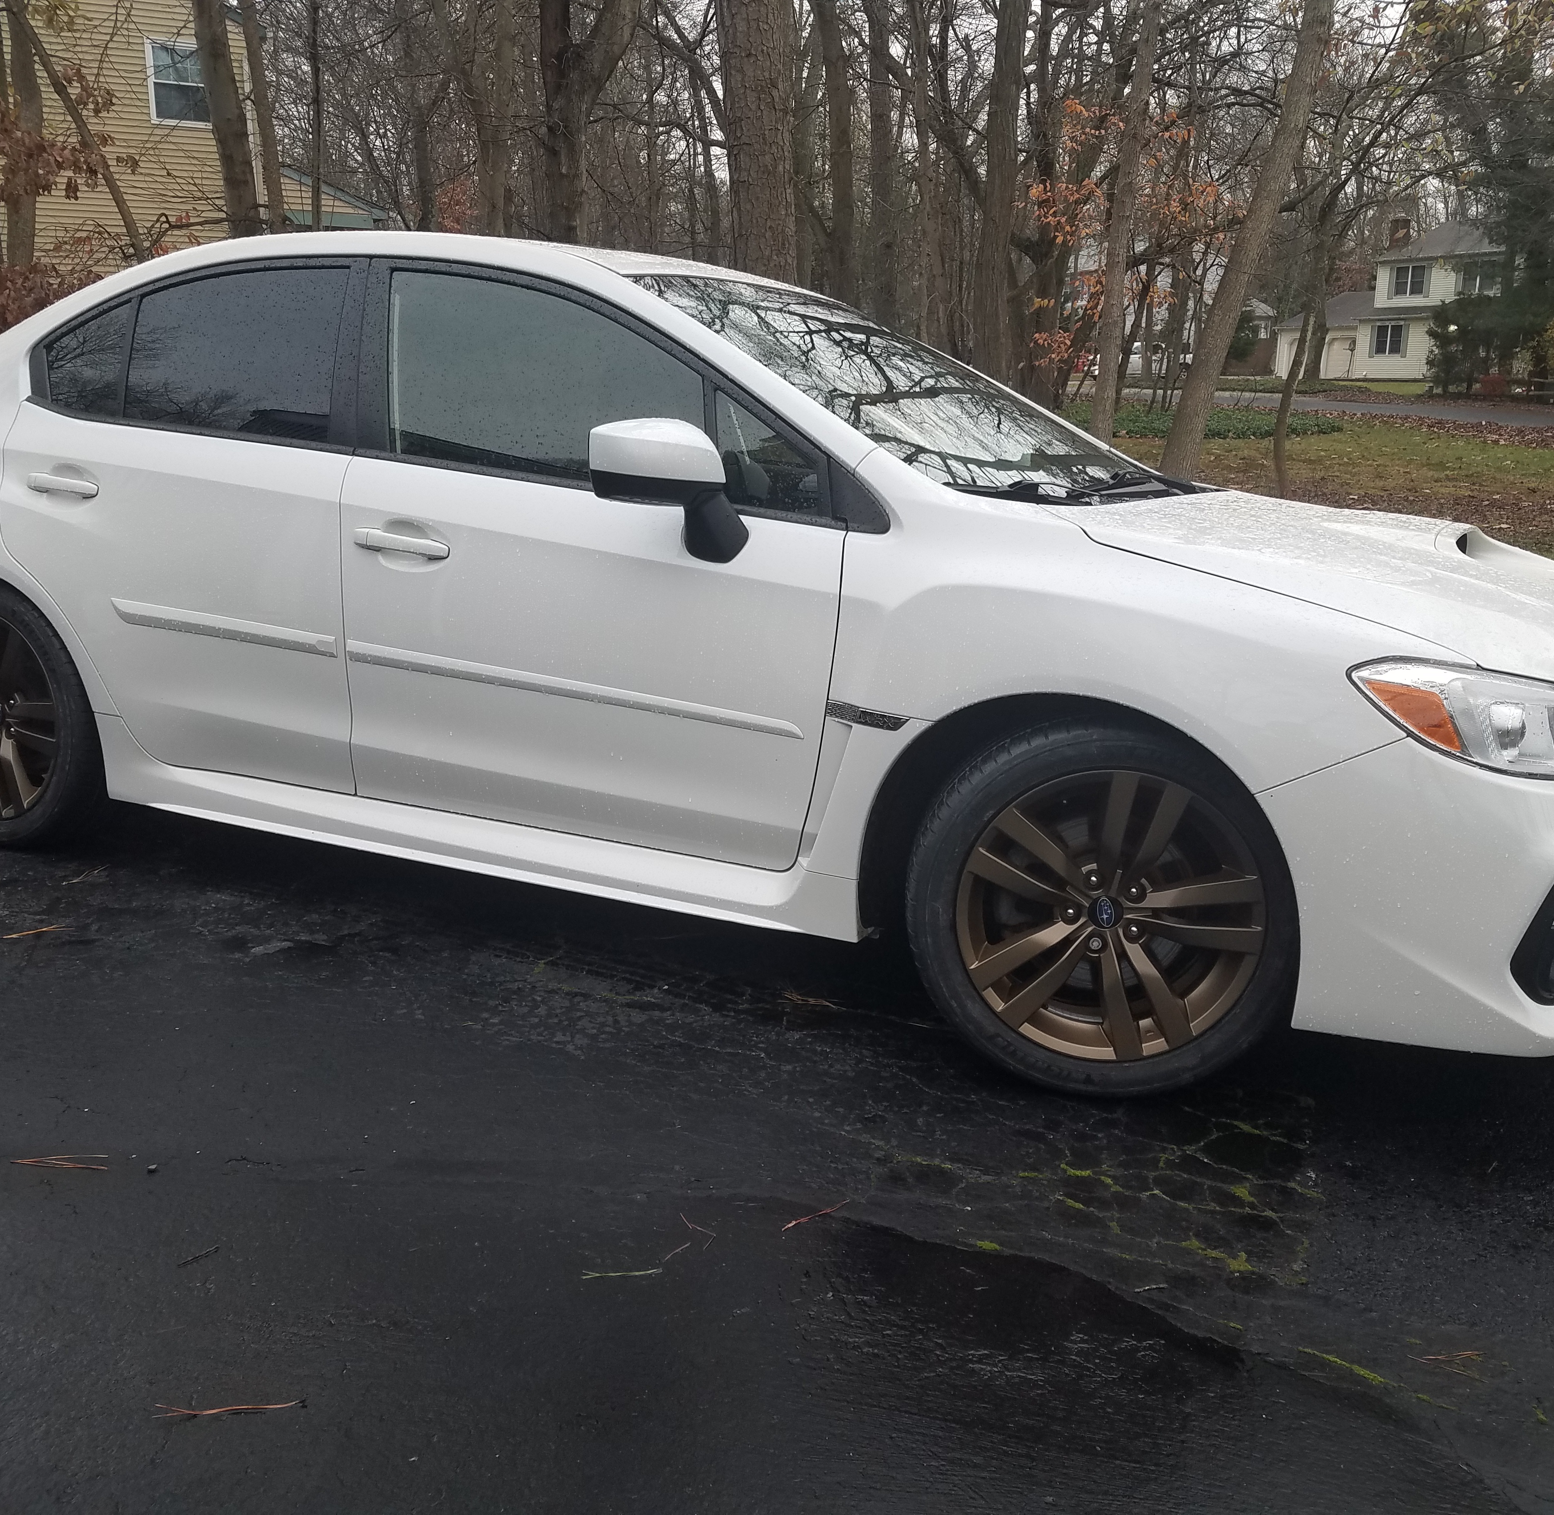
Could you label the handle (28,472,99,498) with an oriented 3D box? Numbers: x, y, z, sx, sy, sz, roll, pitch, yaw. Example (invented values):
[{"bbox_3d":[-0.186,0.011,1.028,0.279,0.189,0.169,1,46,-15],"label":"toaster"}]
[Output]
[{"bbox_3d":[-1.583,-0.602,3.355,0.235,0.048,0.050,9,14,25],"label":"handle"}]

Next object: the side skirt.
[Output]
[{"bbox_3d":[-0.683,0.119,3.101,1.900,0.210,0.110,9,14,25],"label":"side skirt"}]

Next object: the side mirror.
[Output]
[{"bbox_3d":[-0.180,-0.455,2.602,0.220,0.250,0.190,9,14,25],"label":"side mirror"}]

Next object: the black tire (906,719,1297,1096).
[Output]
[{"bbox_3d":[0.566,0.229,2.566,0.650,0.650,0.245,6,13,14],"label":"black tire"}]

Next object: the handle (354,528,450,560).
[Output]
[{"bbox_3d":[-0.736,-0.415,2.953,0.240,0.048,0.050,9,14,25],"label":"handle"}]

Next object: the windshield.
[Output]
[{"bbox_3d":[0.349,-0.794,3.337,0.930,0.100,1.380,37,24,16],"label":"windshield"}]

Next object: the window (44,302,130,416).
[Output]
[{"bbox_3d":[-1.579,-0.919,3.484,0.320,0.270,0.035,10,-7,30],"label":"window"}]

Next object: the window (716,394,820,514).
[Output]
[{"bbox_3d":[-0.014,-0.550,2.721,0.260,0.210,0.035,7,-7,20],"label":"window"}]

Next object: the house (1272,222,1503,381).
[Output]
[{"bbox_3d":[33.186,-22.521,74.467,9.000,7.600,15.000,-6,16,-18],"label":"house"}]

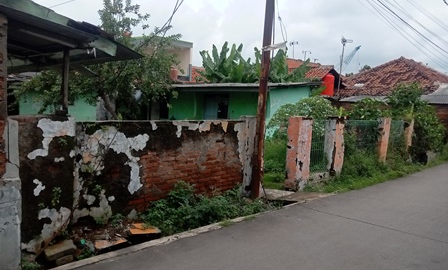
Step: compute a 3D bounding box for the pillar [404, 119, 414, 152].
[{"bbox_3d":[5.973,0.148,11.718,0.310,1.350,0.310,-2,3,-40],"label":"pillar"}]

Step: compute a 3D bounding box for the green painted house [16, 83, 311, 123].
[{"bbox_3d":[-1.950,-0.661,16.787,11.800,2.850,5.500,1,3,12],"label":"green painted house"}]

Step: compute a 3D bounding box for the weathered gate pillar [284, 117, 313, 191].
[{"bbox_3d":[1.562,0.416,7.576,0.340,1.520,0.340,-2,3,-40],"label":"weathered gate pillar"}]

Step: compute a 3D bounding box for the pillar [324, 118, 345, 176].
[{"bbox_3d":[2.622,0.350,8.624,0.330,1.480,0.330,-2,3,-40],"label":"pillar"}]

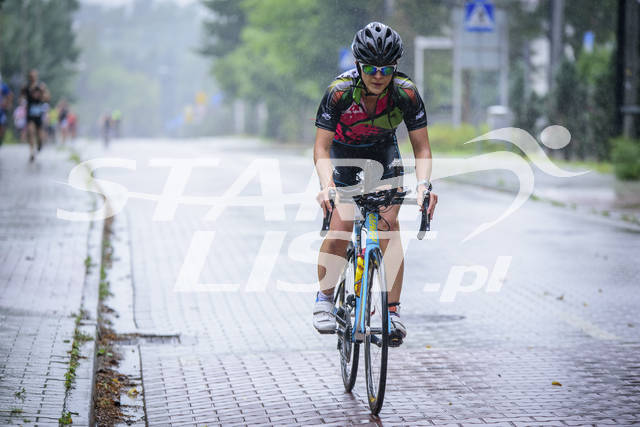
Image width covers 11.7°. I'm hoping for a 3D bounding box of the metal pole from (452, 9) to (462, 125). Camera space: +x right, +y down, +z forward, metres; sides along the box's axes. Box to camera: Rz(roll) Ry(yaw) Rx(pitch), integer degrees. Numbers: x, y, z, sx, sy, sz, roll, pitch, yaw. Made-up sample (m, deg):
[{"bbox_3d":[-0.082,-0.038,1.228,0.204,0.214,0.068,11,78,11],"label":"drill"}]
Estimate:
[{"bbox_3d":[3.137,-3.058,71.000,0.170,3.200,0.170,0,2,0],"label":"metal pole"}]

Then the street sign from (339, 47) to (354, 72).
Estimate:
[{"bbox_3d":[0.800,-4.125,83.500,0.600,0.600,0.040,0,2,-6],"label":"street sign"}]

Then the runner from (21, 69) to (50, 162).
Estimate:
[{"bbox_3d":[-5.349,-1.842,58.500,0.580,1.740,0.700,0,2,-5],"label":"runner"}]

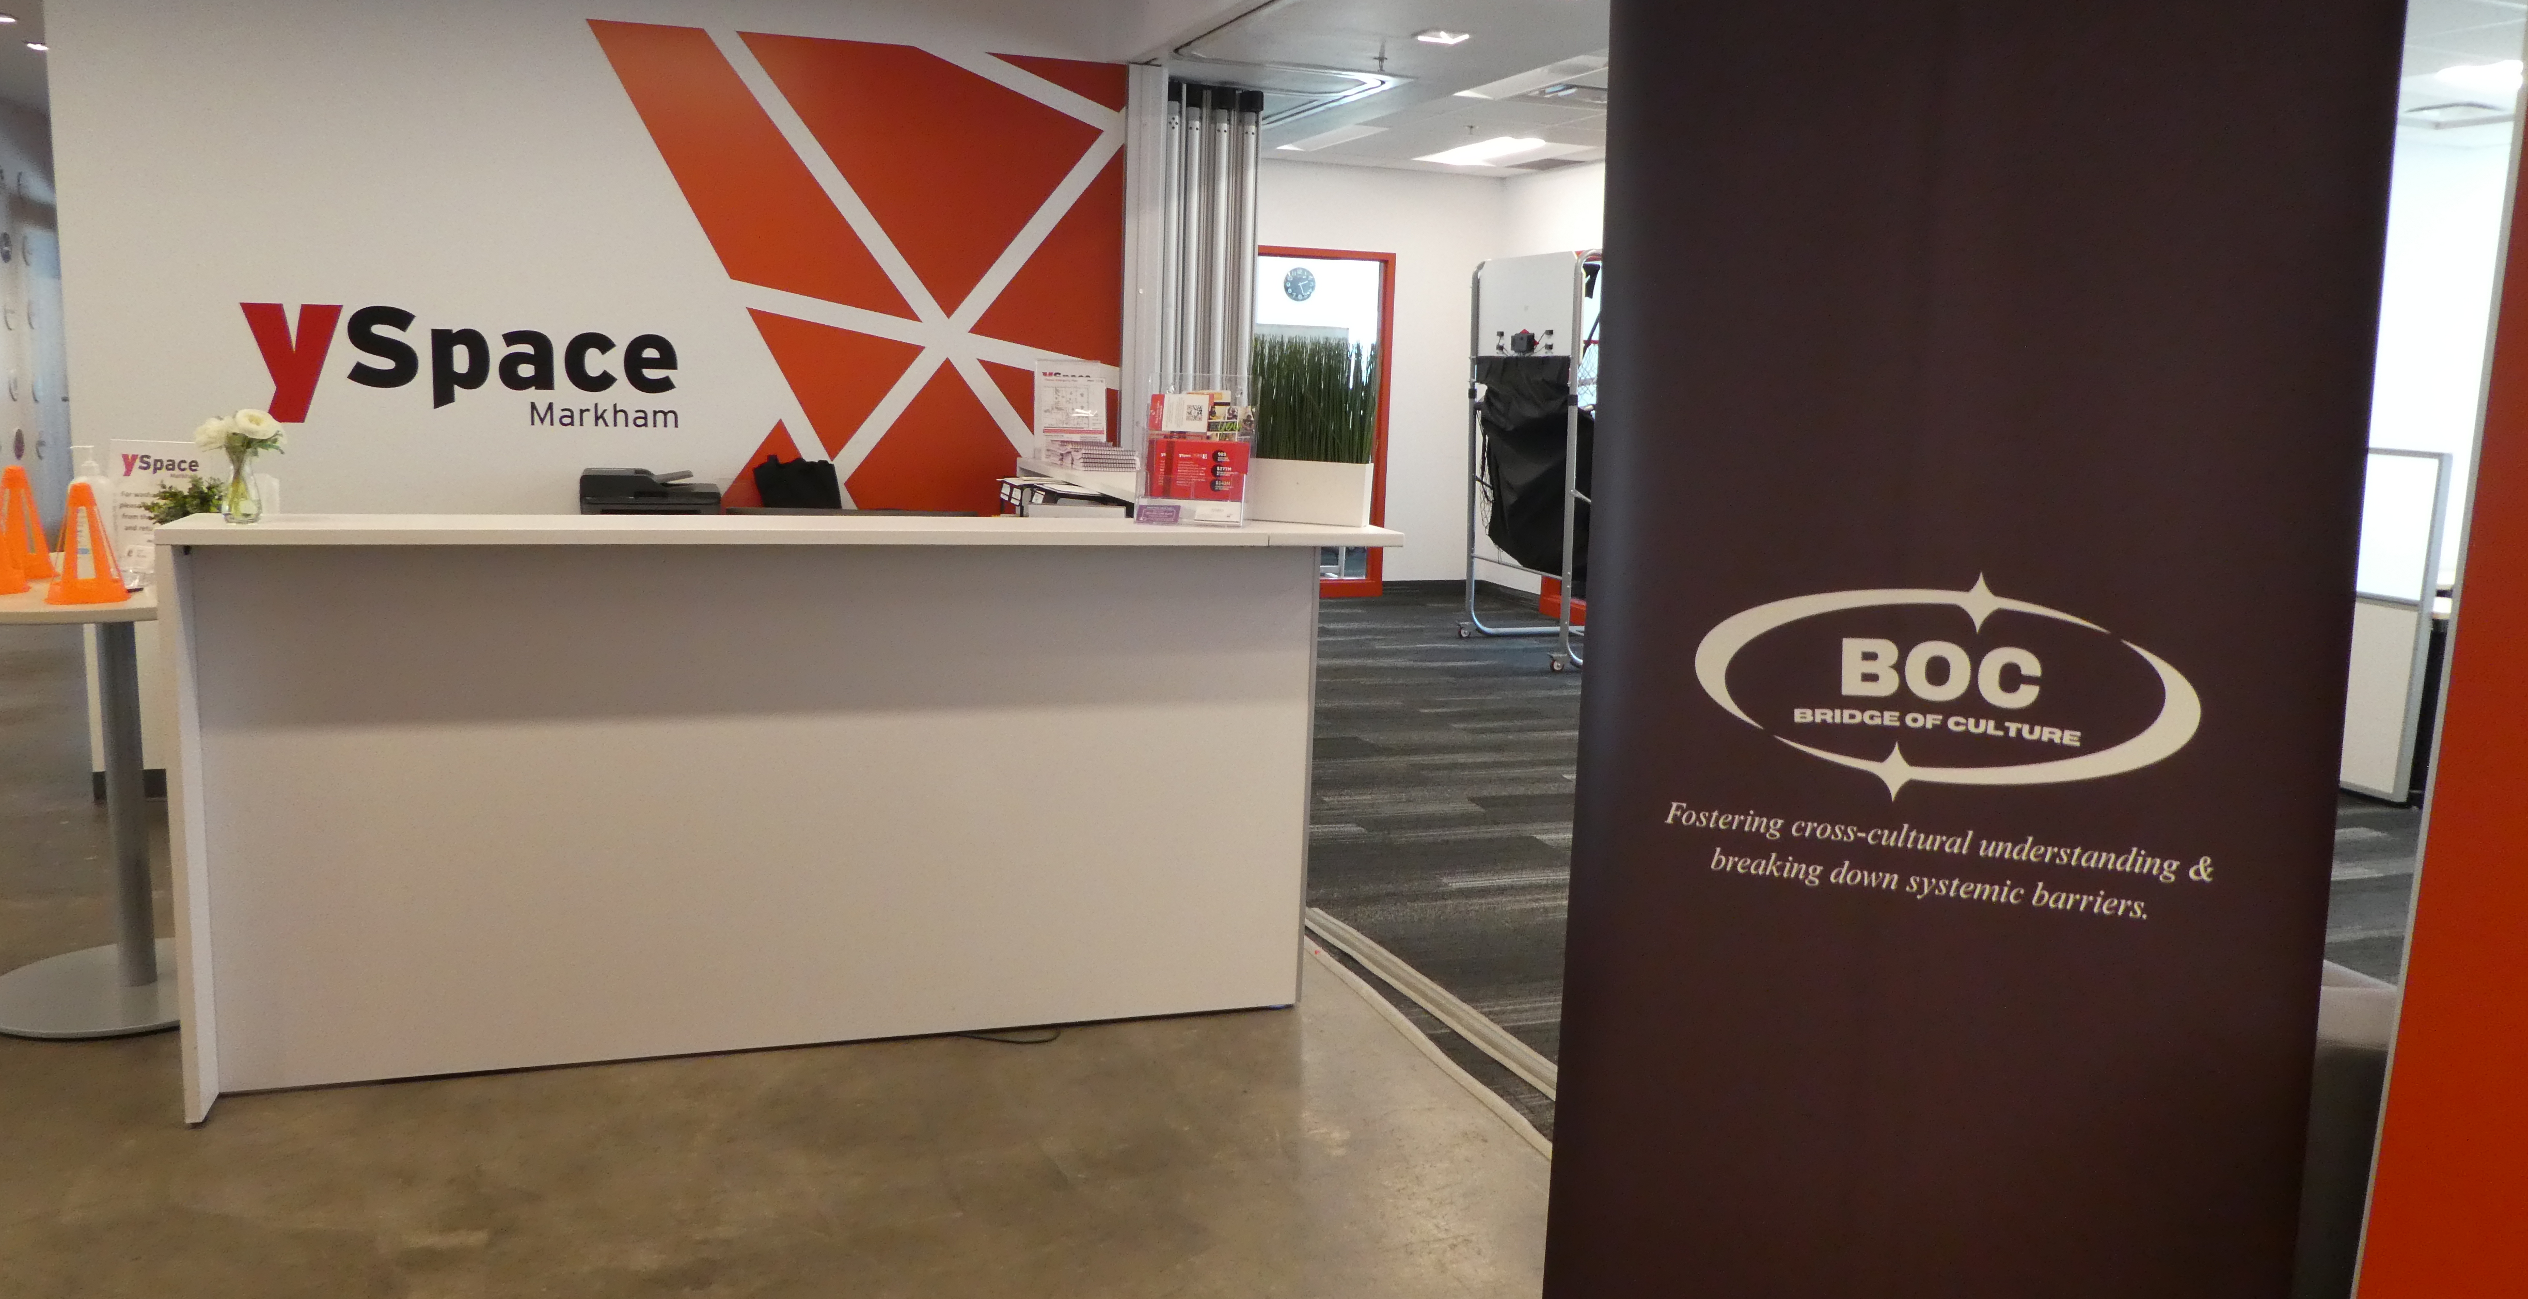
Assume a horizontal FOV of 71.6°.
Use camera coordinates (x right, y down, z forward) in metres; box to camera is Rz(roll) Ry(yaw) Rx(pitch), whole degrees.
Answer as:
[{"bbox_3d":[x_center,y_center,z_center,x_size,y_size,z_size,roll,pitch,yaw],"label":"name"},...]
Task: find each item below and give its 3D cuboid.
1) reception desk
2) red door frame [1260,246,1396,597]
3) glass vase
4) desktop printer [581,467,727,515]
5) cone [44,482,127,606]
[{"bbox_3d":[-0.946,0.257,3.859,2.365,1.104,0.720,-1,10,-18],"label":"reception desk"},{"bbox_3d":[0.308,-1.406,11.037,1.030,2.167,0.120,-1,10,-20],"label":"red door frame"},{"bbox_3d":[-1.881,-0.301,3.220,0.067,0.130,0.067,-1,10,-19],"label":"glass vase"},{"bbox_3d":[-1.920,-0.447,5.489,0.425,0.250,0.380,-1,10,-19],"label":"desktop printer"},{"bbox_3d":[-2.366,-0.217,3.511,0.147,0.230,0.147,-1,10,-19],"label":"cone"}]

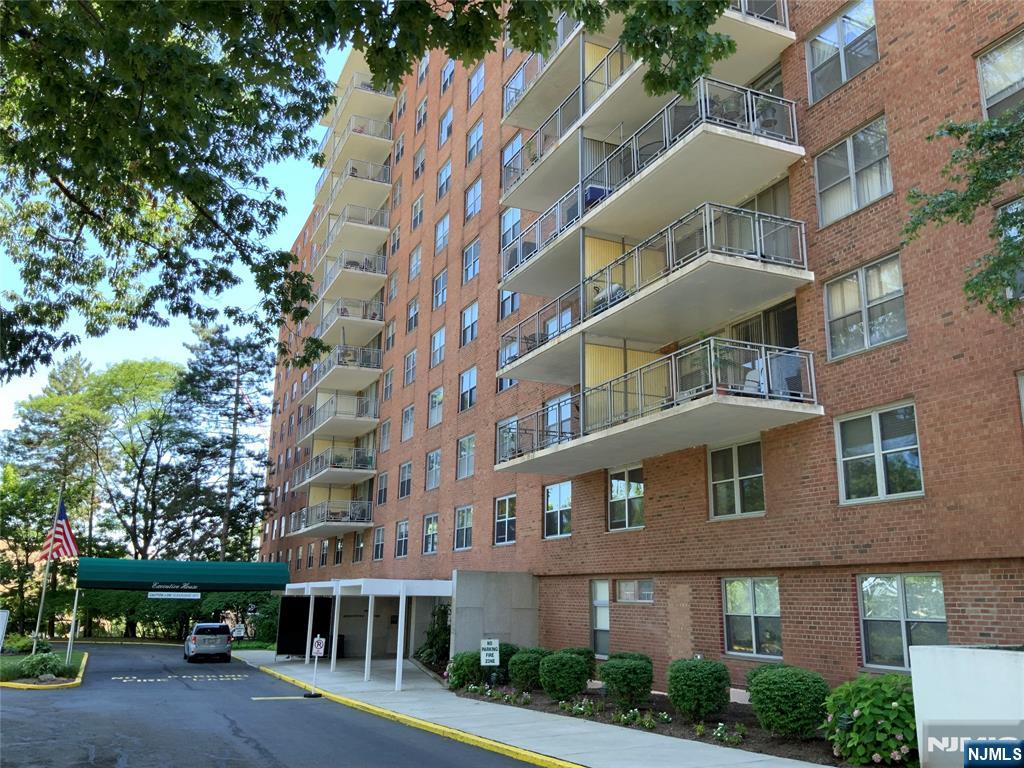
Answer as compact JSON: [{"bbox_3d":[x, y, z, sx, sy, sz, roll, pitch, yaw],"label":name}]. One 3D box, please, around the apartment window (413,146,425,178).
[{"bbox_3d":[-4.593,-11.033,42.977,0.150,1.560,1.660,7,-15,-24],"label":"apartment window"}]

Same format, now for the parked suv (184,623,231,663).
[{"bbox_3d":[-14.588,12.283,41.063,1.820,1.690,4.620,7,-15,-23],"label":"parked suv"}]

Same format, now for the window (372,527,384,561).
[{"bbox_3d":[-6.390,7.717,41.584,0.150,1.560,1.660,7,-15,-24],"label":"window"}]

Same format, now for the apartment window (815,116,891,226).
[{"bbox_3d":[6.315,-3.889,15.937,0.150,1.530,1.710,7,-15,-23],"label":"apartment window"}]

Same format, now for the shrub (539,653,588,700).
[{"bbox_3d":[1.094,6.127,17.988,1.016,0.940,1.016,1,-14,0],"label":"shrub"}]

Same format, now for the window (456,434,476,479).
[{"bbox_3d":[-1.694,2.758,32.237,0.140,1.510,1.710,7,-15,-24],"label":"window"}]

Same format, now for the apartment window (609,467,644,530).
[{"bbox_3d":[2.920,2.939,21.711,0.140,1.510,1.710,7,-15,-24],"label":"apartment window"}]

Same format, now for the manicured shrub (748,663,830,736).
[{"bbox_3d":[3.997,4.609,12.536,1.100,0.960,1.120,7,-15,-24],"label":"manicured shrub"}]

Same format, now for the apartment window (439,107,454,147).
[{"bbox_3d":[-2.982,-11.778,39.602,0.140,1.500,1.720,7,-15,-24],"label":"apartment window"}]

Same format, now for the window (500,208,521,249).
[{"bbox_3d":[-0.024,-5.685,31.108,0.140,1.500,1.720,7,-15,-24],"label":"window"}]

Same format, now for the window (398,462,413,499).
[{"bbox_3d":[-4.939,4.469,39.998,0.150,1.570,1.700,7,-15,-23],"label":"window"}]

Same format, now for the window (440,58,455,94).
[{"bbox_3d":[-2.964,-14.402,40.342,0.150,1.560,1.660,7,-15,-24],"label":"window"}]

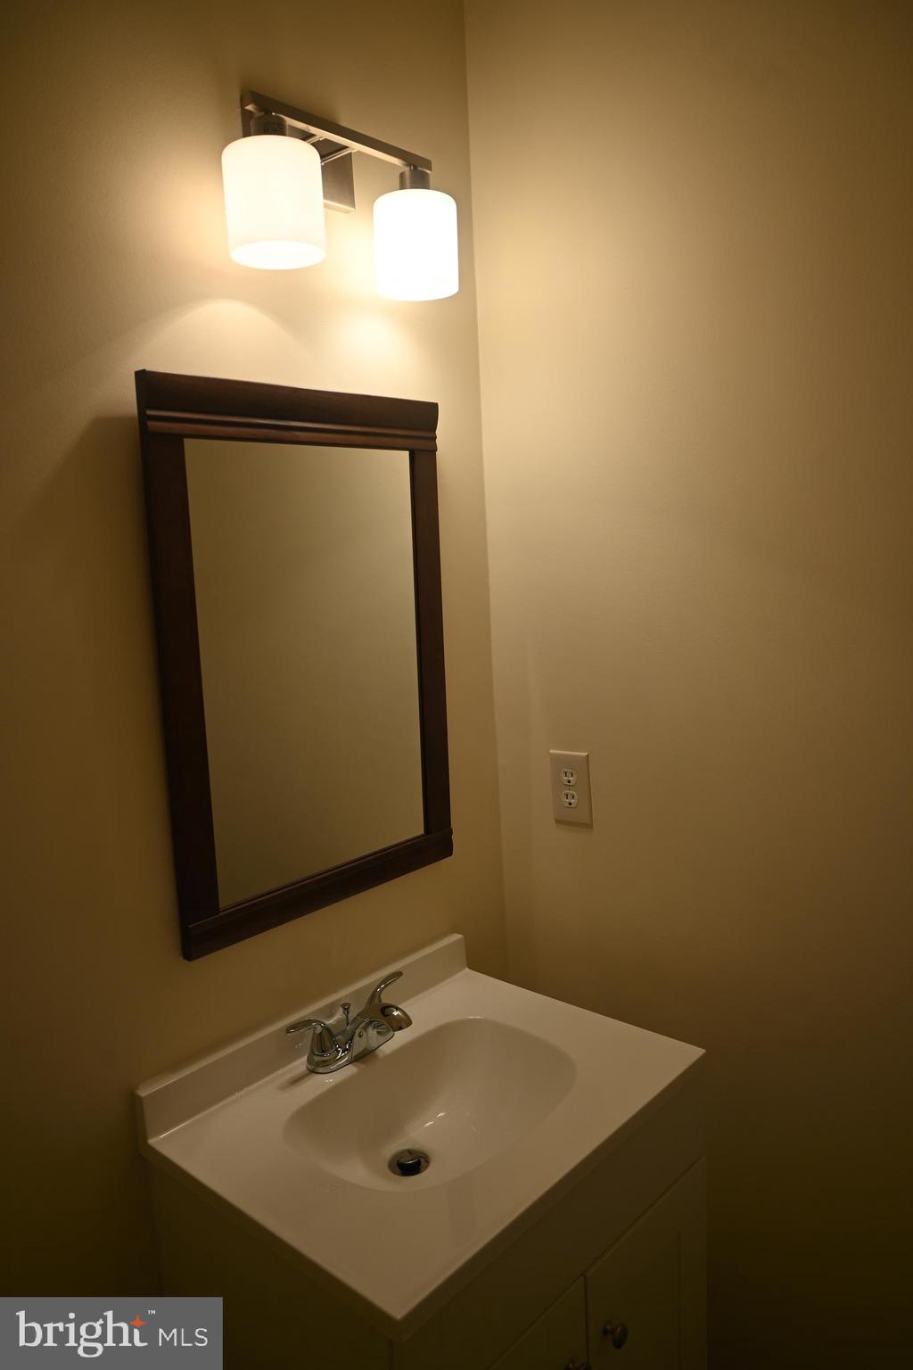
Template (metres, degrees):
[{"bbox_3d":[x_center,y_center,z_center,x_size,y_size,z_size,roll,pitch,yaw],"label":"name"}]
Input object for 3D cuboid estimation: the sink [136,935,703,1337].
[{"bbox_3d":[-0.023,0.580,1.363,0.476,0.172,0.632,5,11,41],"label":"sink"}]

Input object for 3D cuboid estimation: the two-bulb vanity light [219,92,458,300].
[{"bbox_3d":[-0.154,-0.646,1.333,0.149,0.182,0.377,5,11,41],"label":"two-bulb vanity light"}]

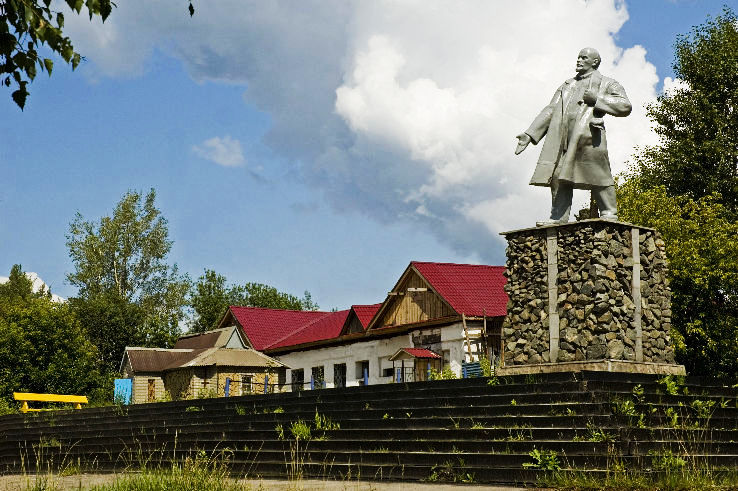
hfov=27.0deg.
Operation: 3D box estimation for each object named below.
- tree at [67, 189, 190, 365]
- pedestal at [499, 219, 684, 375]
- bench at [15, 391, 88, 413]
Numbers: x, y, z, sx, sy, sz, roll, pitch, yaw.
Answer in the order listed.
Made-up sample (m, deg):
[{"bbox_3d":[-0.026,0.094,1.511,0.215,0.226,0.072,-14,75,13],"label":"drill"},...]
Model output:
[{"bbox_3d":[-13.151,3.809,83.251,6.700,13.400,6.300,0,-8,0],"label":"tree"},{"bbox_3d":[3.210,0.899,22.082,1.930,2.140,1.930,-8,-11,44],"label":"pedestal"},{"bbox_3d":[-8.455,4.314,40.792,2.150,0.800,0.600,7,-10,-42],"label":"bench"}]

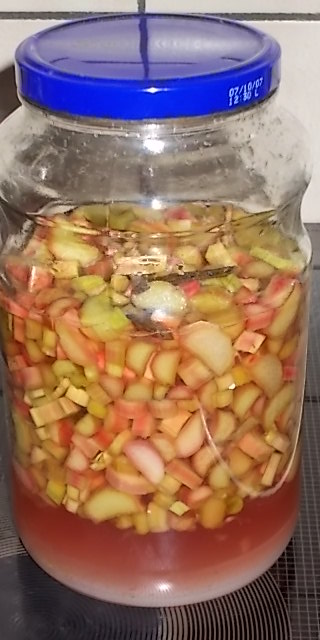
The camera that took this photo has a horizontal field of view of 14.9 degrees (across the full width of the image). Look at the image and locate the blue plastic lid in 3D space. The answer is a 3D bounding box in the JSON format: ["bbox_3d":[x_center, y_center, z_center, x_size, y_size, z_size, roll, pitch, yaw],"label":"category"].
[{"bbox_3d":[-0.004,-0.104,0.493,0.106,0.015,0.106,0,27,0],"label":"blue plastic lid"}]

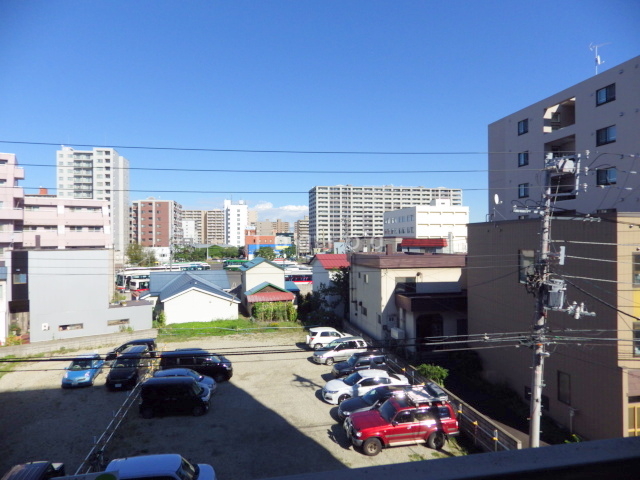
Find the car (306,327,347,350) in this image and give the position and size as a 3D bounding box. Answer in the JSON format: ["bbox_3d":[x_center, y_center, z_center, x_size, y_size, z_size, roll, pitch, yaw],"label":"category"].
[{"bbox_3d":[0.969,7.954,33.413,4.050,1.700,1.700,0,0,-12],"label":"car"}]

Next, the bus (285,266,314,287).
[{"bbox_3d":[-4.006,7.568,74.709,10.500,3.200,2.500,0,0,-6],"label":"bus"}]

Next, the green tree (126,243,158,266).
[{"bbox_3d":[-63.668,4.840,144.995,9.300,8.500,8.000,0,0,-12],"label":"green tree"}]

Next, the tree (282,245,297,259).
[{"bbox_3d":[-13.372,5.123,177.996,6.100,7.200,5.800,0,0,-12],"label":"tree"}]

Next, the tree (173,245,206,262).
[{"bbox_3d":[-48.815,5.752,152.022,12.000,8.000,9.500,0,0,-12],"label":"tree"}]

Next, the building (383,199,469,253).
[{"bbox_3d":[34.181,-1.808,134.795,17.000,20.000,27.000,-1,0,-11],"label":"building"}]

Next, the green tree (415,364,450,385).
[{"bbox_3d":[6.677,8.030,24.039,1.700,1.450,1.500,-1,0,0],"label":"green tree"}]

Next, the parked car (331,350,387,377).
[{"bbox_3d":[2.529,8.250,27.090,3.420,1.680,1.500,-1,0,-10],"label":"parked car"}]

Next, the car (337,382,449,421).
[{"bbox_3d":[3.197,8.085,19.804,4.450,1.520,1.710,0,0,-12],"label":"car"}]

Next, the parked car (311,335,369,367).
[{"bbox_3d":[1.626,8.019,29.546,3.980,1.570,1.690,0,0,-12],"label":"parked car"}]

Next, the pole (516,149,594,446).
[{"bbox_3d":[8.278,2.898,14.632,2.400,11.800,1.200,0,0,-12],"label":"pole"}]

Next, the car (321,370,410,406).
[{"bbox_3d":[2.591,8.382,23.461,4.750,1.450,1.800,-1,0,-10],"label":"car"}]

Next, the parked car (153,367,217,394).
[{"bbox_3d":[-7.753,8.165,23.404,3.750,1.480,1.670,0,0,-10],"label":"parked car"}]

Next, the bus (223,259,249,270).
[{"bbox_3d":[-23.412,7.456,119.736,9.800,3.000,2.450,-1,0,2],"label":"bus"}]

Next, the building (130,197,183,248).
[{"bbox_3d":[-70.900,-2.850,179.000,16.200,25.600,24.000,0,0,-12],"label":"building"}]

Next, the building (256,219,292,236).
[{"bbox_3d":[-62.589,-9.890,538.781,44.000,37.000,18.000,0,0,-12],"label":"building"}]

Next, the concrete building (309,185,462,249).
[{"bbox_3d":[45.075,-13.480,280.782,102.500,43.400,24.000,0,0,-12],"label":"concrete building"}]

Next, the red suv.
[{"bbox_3d":[3.446,7.849,17.835,4.800,1.970,1.900,0,0,-11],"label":"red suv"}]

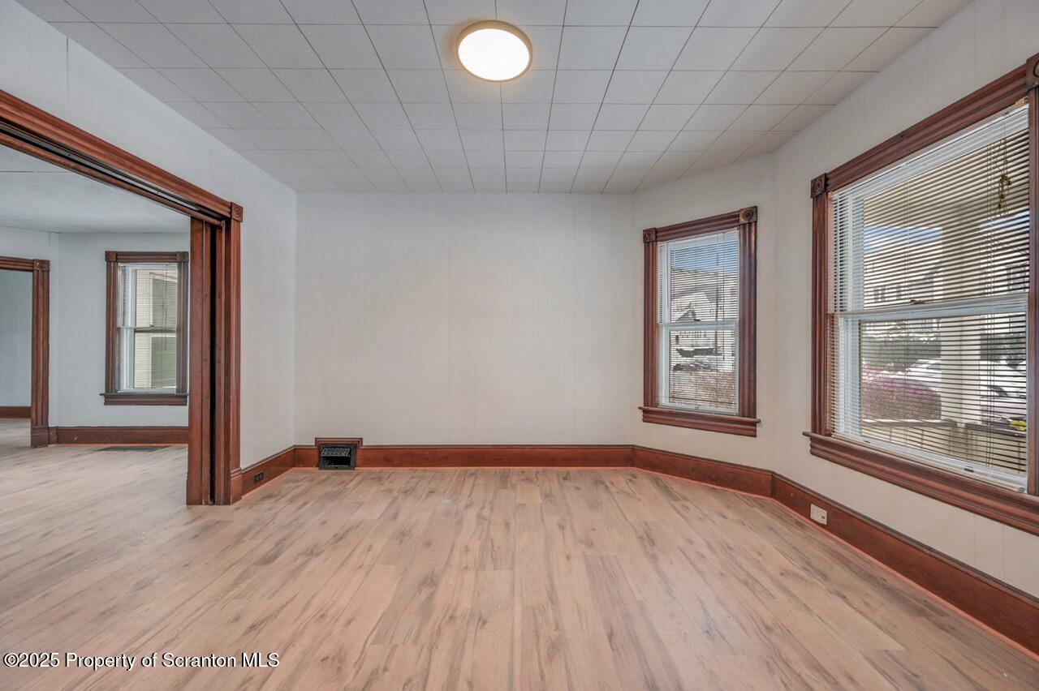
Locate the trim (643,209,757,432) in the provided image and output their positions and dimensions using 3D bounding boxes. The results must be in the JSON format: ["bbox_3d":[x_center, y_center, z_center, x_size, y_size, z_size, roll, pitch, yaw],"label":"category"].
[{"bbox_3d":[1.531,-0.185,3.523,0.120,1.822,1.010,0,0,-45],"label":"trim"}]

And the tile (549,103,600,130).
[{"bbox_3d":[0.349,-1.478,2.605,0.305,0.018,0.302,0,0,-1],"label":"tile"}]

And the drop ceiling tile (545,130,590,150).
[{"bbox_3d":[0.348,-1.495,2.936,0.305,0.016,0.305,0,0,-1],"label":"drop ceiling tile"}]

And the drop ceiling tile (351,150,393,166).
[{"bbox_3d":[-1.180,-1.477,3.191,0.305,0.018,0.302,0,0,-1],"label":"drop ceiling tile"}]

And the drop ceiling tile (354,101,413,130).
[{"bbox_3d":[-0.870,-1.478,2.593,0.305,0.020,0.305,0,0,-1],"label":"drop ceiling tile"}]

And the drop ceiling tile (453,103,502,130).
[{"bbox_3d":[-0.261,-1.477,2.599,0.305,0.018,0.302,0,0,-1],"label":"drop ceiling tile"}]

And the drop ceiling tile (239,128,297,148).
[{"bbox_3d":[-1.791,-1.481,2.893,0.305,0.016,0.305,0,1,-1],"label":"drop ceiling tile"}]

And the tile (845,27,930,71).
[{"bbox_3d":[1.833,-1.479,2.019,0.213,0.018,0.302,0,0,-1],"label":"tile"}]

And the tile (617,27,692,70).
[{"bbox_3d":[0.658,-1.477,2.008,0.305,0.016,0.305,0,1,-1],"label":"tile"}]

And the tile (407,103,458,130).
[{"bbox_3d":[-0.569,-1.481,2.603,0.305,0.016,0.305,0,1,-1],"label":"tile"}]

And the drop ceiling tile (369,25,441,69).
[{"bbox_3d":[-0.560,-1.474,1.995,0.305,0.015,0.303,0,0,0],"label":"drop ceiling tile"}]

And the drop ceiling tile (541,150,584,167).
[{"bbox_3d":[0.344,-1.482,3.207,0.305,0.020,0.305,0,0,-1],"label":"drop ceiling tile"}]

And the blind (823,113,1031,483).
[{"bbox_3d":[1.976,-0.196,2.035,0.120,1.525,1.030,0,0,0],"label":"blind"}]

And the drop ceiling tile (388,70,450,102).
[{"bbox_3d":[-0.562,-1.475,2.297,0.305,0.015,0.303,0,0,0],"label":"drop ceiling tile"}]

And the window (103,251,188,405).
[{"bbox_3d":[-4.469,-0.201,4.884,1.000,1.800,0.130,0,0,-1],"label":"window"}]

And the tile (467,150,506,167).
[{"bbox_3d":[-0.271,-1.488,3.216,0.305,0.016,0.305,0,1,-1],"label":"tile"}]

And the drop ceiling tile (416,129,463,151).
[{"bbox_3d":[-0.575,-1.495,2.927,0.305,0.016,0.305,0,0,-1],"label":"drop ceiling tile"}]

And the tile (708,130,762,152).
[{"bbox_3d":[1.565,-1.481,2.916,0.305,0.020,0.305,0,0,-1],"label":"tile"}]

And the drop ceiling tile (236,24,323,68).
[{"bbox_3d":[-1.169,-1.474,1.990,0.305,0.015,0.303,0,0,0],"label":"drop ceiling tile"}]

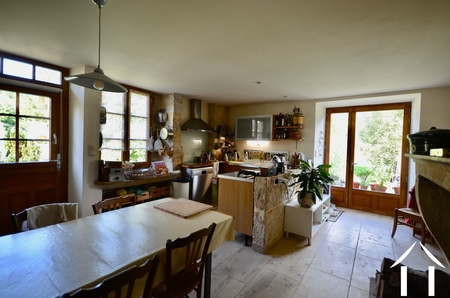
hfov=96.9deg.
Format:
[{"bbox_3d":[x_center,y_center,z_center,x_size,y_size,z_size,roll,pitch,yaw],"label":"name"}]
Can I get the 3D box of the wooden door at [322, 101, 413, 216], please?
[{"bbox_3d":[3.038,0.206,4.412,1.520,2.320,0.100,2,2,37],"label":"wooden door"}]

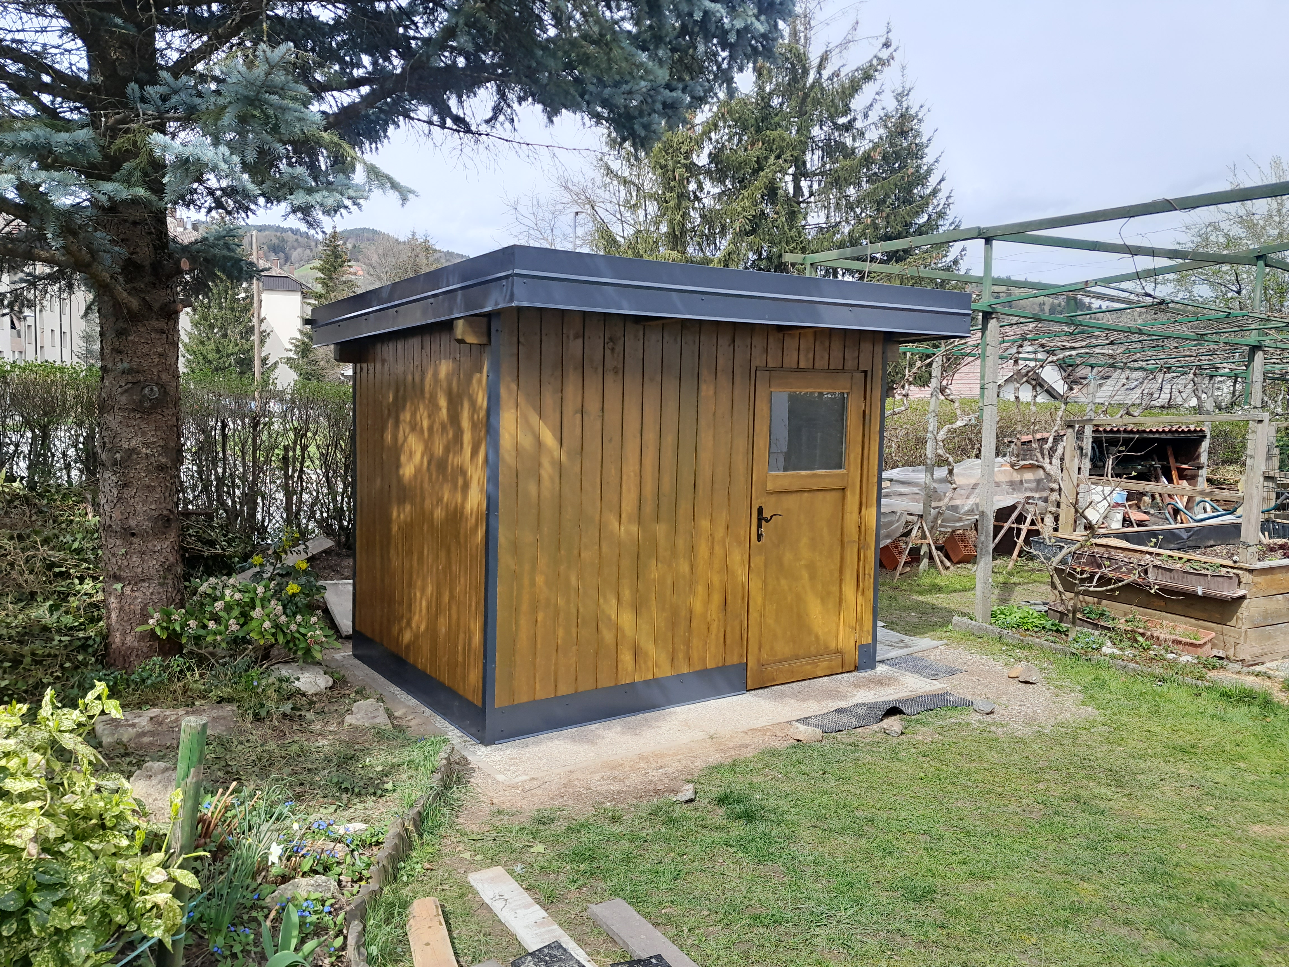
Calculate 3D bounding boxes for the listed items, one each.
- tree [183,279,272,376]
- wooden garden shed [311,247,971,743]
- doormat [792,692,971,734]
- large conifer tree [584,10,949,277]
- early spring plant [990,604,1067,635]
[{"bbox_3d":[-13.365,-3.825,31.000,3.300,6.200,3.300,-1,4,-23],"label":"tree"},{"bbox_3d":[-0.160,0.006,6.351,3.090,2.410,3.000,-2,5,-35],"label":"wooden garden shed"},{"bbox_3d":[1.424,1.304,5.584,1.210,0.060,0.280,-2,5,-35],"label":"doormat"},{"bbox_3d":[2.272,-4.202,17.000,6.400,9.500,6.200,2,4,7],"label":"large conifer tree"},{"bbox_3d":[3.175,1.118,8.000,0.630,0.180,0.460,3,4,22],"label":"early spring plant"}]

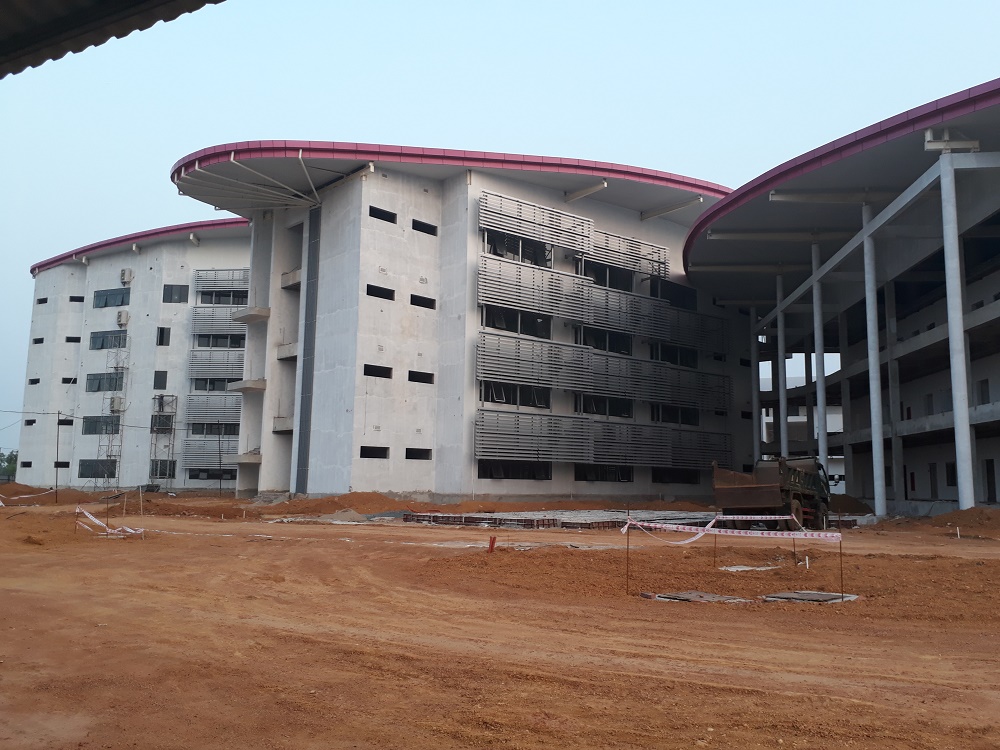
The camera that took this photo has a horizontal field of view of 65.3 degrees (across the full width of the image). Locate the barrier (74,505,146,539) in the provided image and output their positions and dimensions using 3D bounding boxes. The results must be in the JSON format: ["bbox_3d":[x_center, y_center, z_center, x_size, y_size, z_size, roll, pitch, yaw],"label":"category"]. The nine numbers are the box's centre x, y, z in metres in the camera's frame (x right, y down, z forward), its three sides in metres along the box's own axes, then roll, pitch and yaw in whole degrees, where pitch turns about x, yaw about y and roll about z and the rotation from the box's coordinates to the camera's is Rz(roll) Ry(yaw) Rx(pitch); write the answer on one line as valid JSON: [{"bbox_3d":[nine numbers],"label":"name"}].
[{"bbox_3d":[-9.612,3.606,19.200,1.650,0.700,0.700,-1,-8,11],"label":"barrier"}]

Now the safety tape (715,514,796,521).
[{"bbox_3d":[5.012,2.795,15.300,1.580,0.100,0.060,2,-8,-6],"label":"safety tape"}]

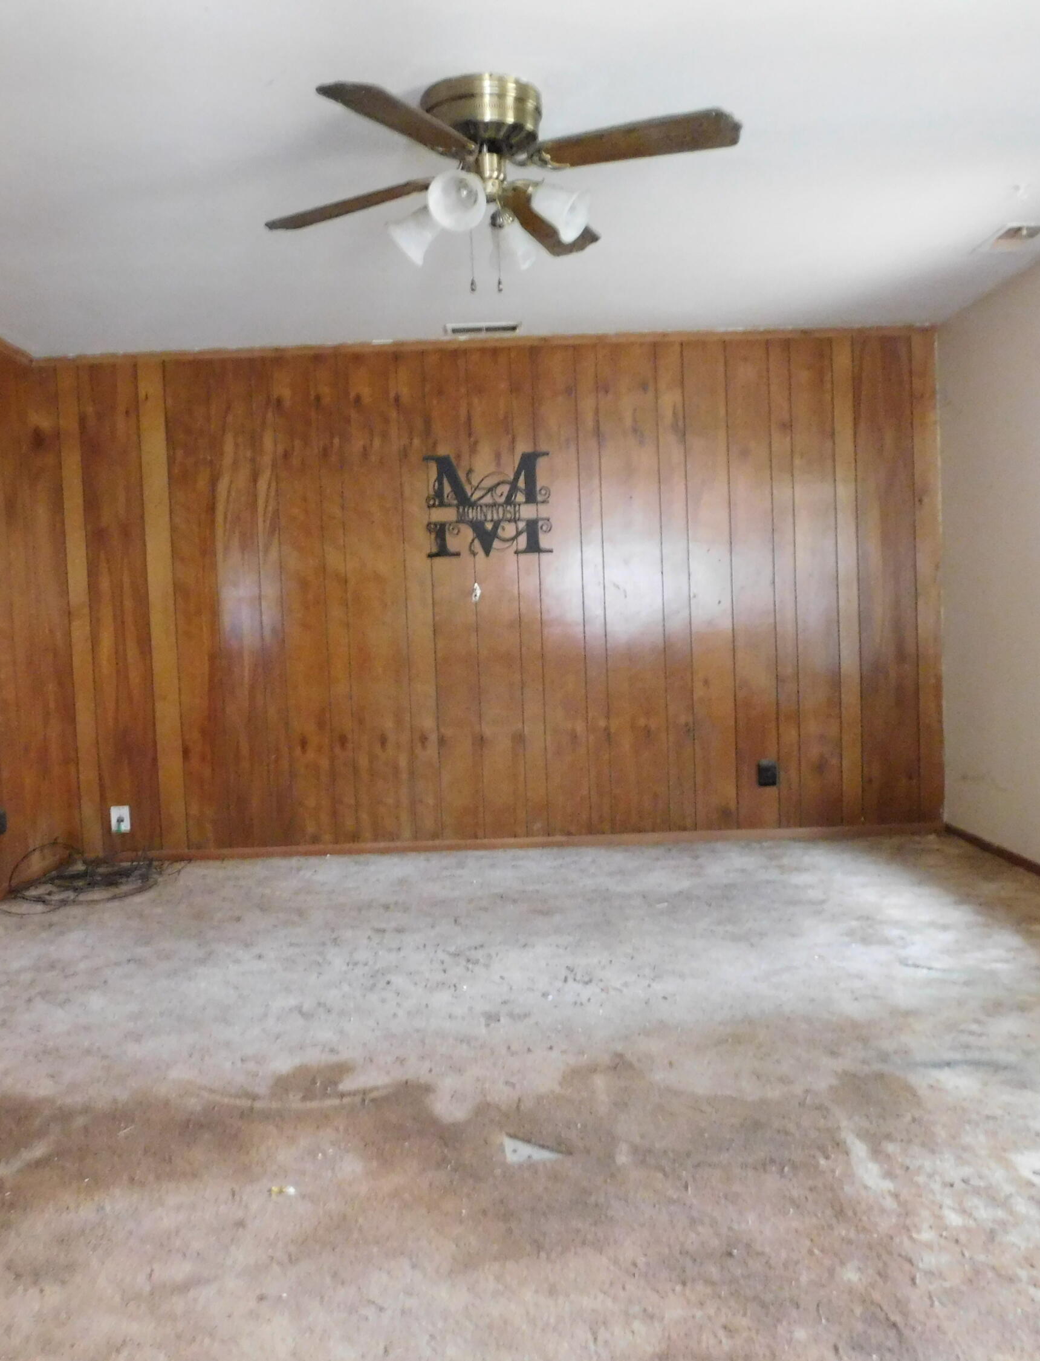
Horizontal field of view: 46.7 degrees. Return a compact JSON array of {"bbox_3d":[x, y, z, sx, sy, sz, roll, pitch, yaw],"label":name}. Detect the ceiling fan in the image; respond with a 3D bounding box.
[{"bbox_3d":[-0.093,-1.241,3.037,1.250,0.420,1.250,-2,3,-1],"label":"ceiling fan"}]

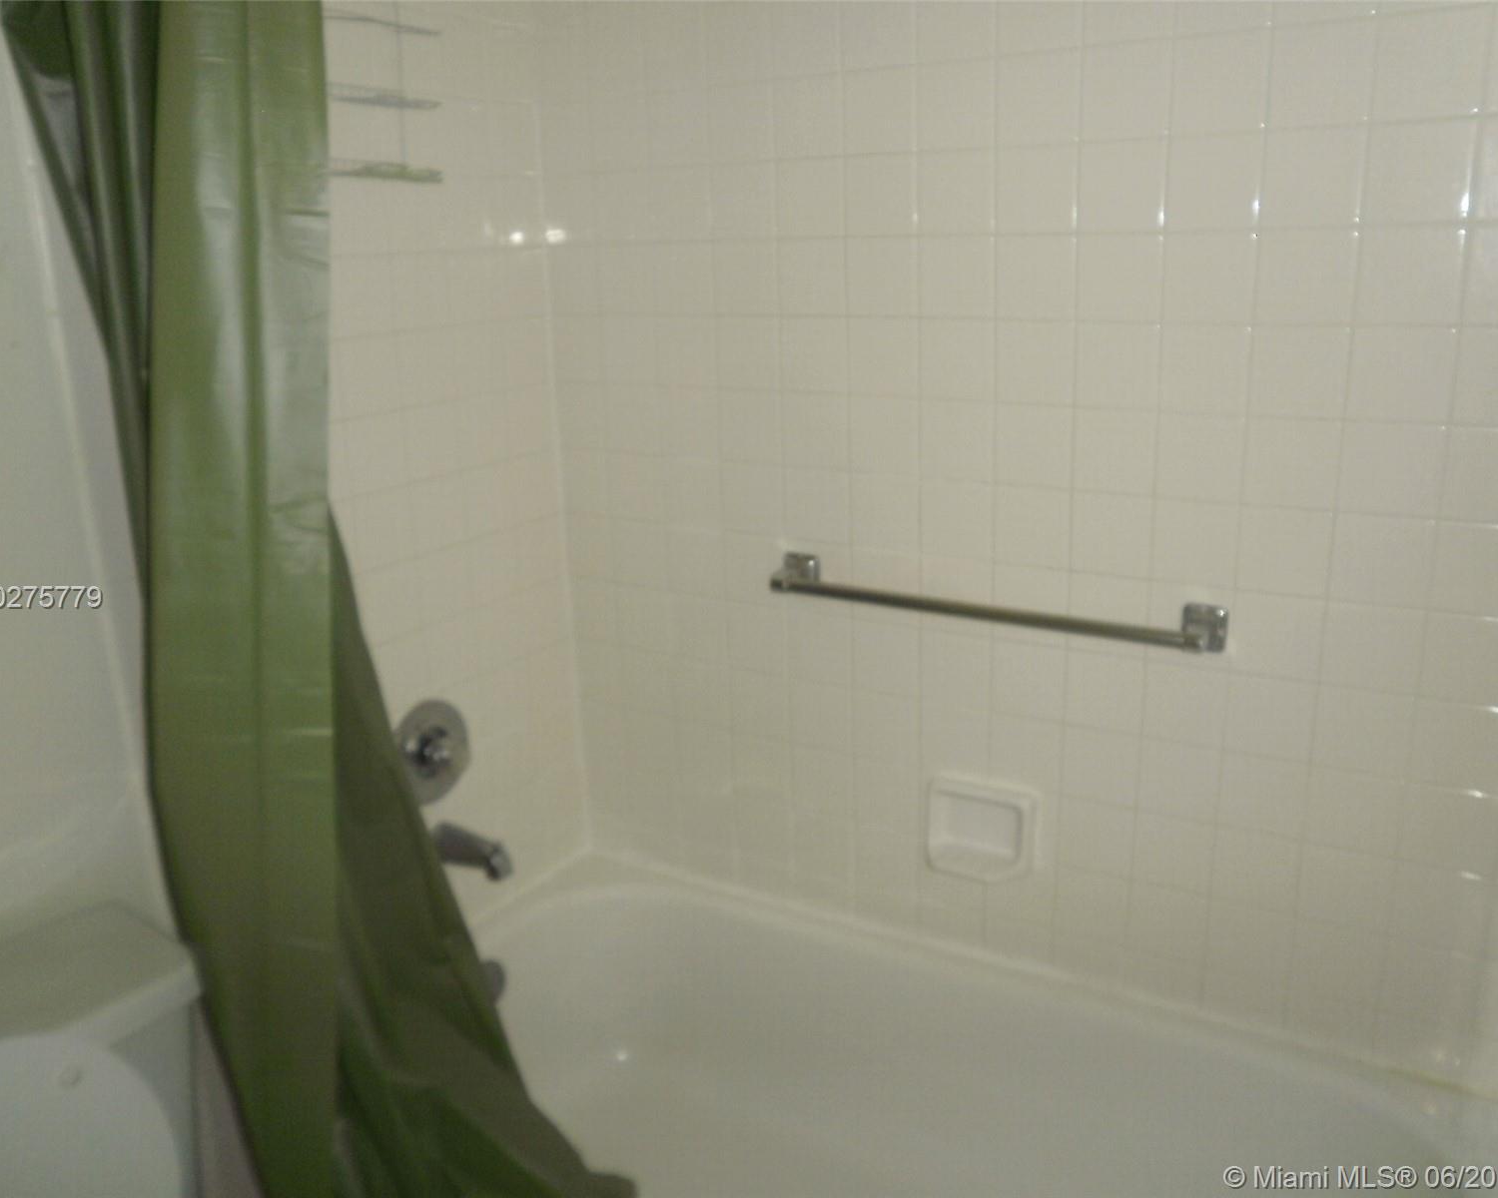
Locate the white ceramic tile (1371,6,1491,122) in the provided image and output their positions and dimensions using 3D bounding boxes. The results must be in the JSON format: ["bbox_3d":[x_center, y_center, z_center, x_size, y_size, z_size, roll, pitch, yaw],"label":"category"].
[{"bbox_3d":[0.728,-0.568,1.283,0.108,0.108,0.009,8,20,31],"label":"white ceramic tile"}]

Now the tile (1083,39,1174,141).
[{"bbox_3d":[0.455,-0.609,1.443,0.108,0.108,0.009,8,21,31],"label":"tile"}]

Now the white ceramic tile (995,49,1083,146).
[{"bbox_3d":[0.355,-0.617,1.477,0.108,0.108,0.008,8,20,31],"label":"white ceramic tile"}]

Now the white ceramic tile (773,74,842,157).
[{"bbox_3d":[0.083,-0.671,1.676,0.108,0.108,0.009,8,20,31],"label":"white ceramic tile"}]

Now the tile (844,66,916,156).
[{"bbox_3d":[0.171,-0.645,1.591,0.108,0.108,0.008,8,20,31],"label":"tile"}]

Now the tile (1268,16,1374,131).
[{"bbox_3d":[0.638,-0.583,1.336,0.108,0.108,0.009,8,20,31],"label":"tile"}]

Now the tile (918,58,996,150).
[{"bbox_3d":[0.269,-0.637,1.554,0.108,0.108,0.009,8,21,31],"label":"tile"}]

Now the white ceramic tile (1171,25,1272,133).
[{"bbox_3d":[0.547,-0.598,1.391,0.108,0.108,0.009,8,20,31],"label":"white ceramic tile"}]

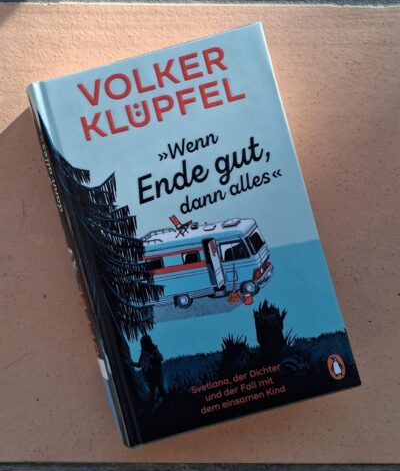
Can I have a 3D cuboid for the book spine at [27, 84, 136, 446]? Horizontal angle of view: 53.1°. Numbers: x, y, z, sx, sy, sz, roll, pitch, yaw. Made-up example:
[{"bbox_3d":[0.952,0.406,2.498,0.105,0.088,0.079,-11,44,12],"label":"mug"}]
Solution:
[{"bbox_3d":[-0.071,0.018,0.248,0.014,0.034,0.218,-15,90,0],"label":"book spine"}]

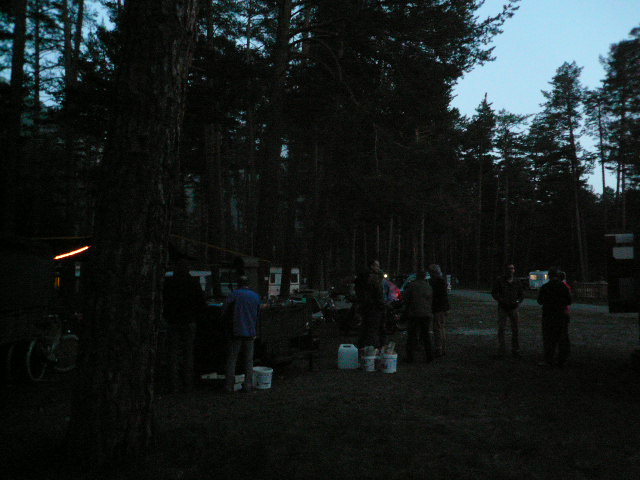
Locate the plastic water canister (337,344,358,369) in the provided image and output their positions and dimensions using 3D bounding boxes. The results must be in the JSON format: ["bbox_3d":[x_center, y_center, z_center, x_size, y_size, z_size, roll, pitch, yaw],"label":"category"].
[{"bbox_3d":[0.466,1.927,8.550,0.325,0.395,0.220,0,-4,-3],"label":"plastic water canister"}]

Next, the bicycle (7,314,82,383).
[{"bbox_3d":[-4.200,1.635,8.050,0.580,1.030,1.750,0,-4,-7],"label":"bicycle"}]

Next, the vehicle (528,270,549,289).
[{"bbox_3d":[28.238,5.074,66.000,2.200,2.450,4.800,-3,-5,37],"label":"vehicle"}]

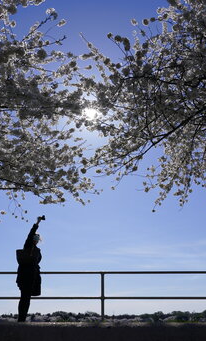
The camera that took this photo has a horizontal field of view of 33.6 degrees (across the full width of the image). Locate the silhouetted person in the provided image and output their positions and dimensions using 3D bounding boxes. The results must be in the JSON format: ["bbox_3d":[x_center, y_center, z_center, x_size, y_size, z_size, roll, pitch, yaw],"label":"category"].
[{"bbox_3d":[-1.460,1.905,6.741,0.550,2.080,0.520,-8,-24,18],"label":"silhouetted person"}]

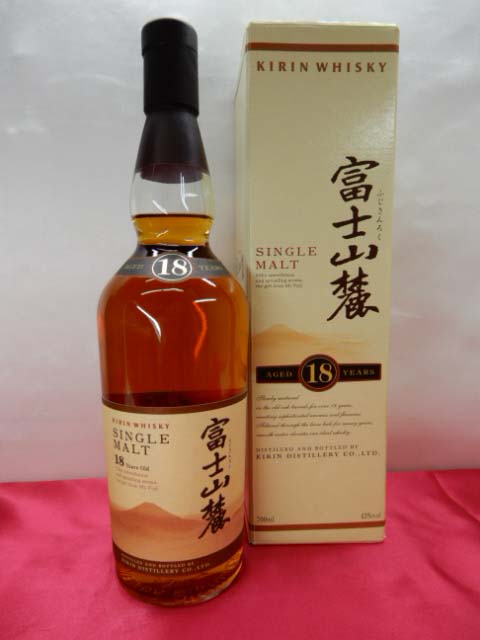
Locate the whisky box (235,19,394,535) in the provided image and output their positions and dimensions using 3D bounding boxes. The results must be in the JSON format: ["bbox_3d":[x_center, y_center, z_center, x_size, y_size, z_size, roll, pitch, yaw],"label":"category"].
[{"bbox_3d":[0.045,-0.017,0.311,0.087,0.306,0.094,-1,5,-4],"label":"whisky box"}]

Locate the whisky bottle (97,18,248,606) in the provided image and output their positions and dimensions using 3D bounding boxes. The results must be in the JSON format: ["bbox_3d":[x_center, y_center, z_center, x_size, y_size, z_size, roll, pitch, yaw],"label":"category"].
[{"bbox_3d":[-0.037,-0.004,0.244,0.081,0.294,0.081,-1,5,-9],"label":"whisky bottle"}]

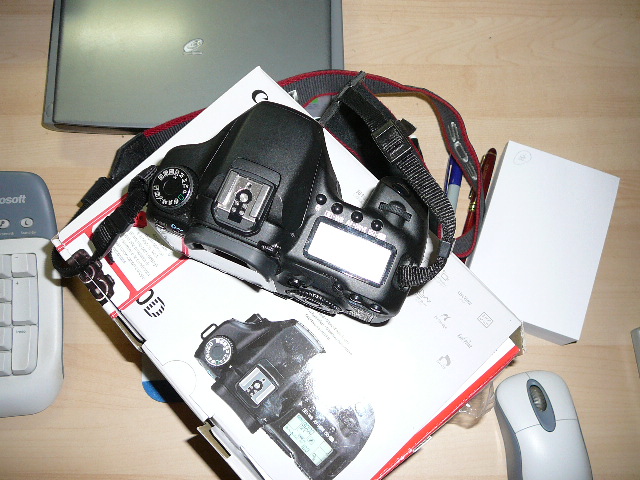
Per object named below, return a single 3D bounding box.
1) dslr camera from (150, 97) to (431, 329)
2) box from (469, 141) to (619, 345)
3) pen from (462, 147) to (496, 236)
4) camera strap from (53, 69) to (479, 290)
[{"bbox_3d":[-0.019,-0.015,0.359,0.145,0.108,0.073,21,75,4],"label":"dslr camera"},{"bbox_3d":[0.181,0.001,0.541,0.097,0.029,0.143,20,74,4],"label":"box"},{"bbox_3d":[0.133,-0.022,0.555,0.013,0.012,0.130,18,74,4],"label":"pen"},{"bbox_3d":[-0.025,-0.058,0.461,0.325,0.205,0.221,3,74,-1],"label":"camera strap"}]

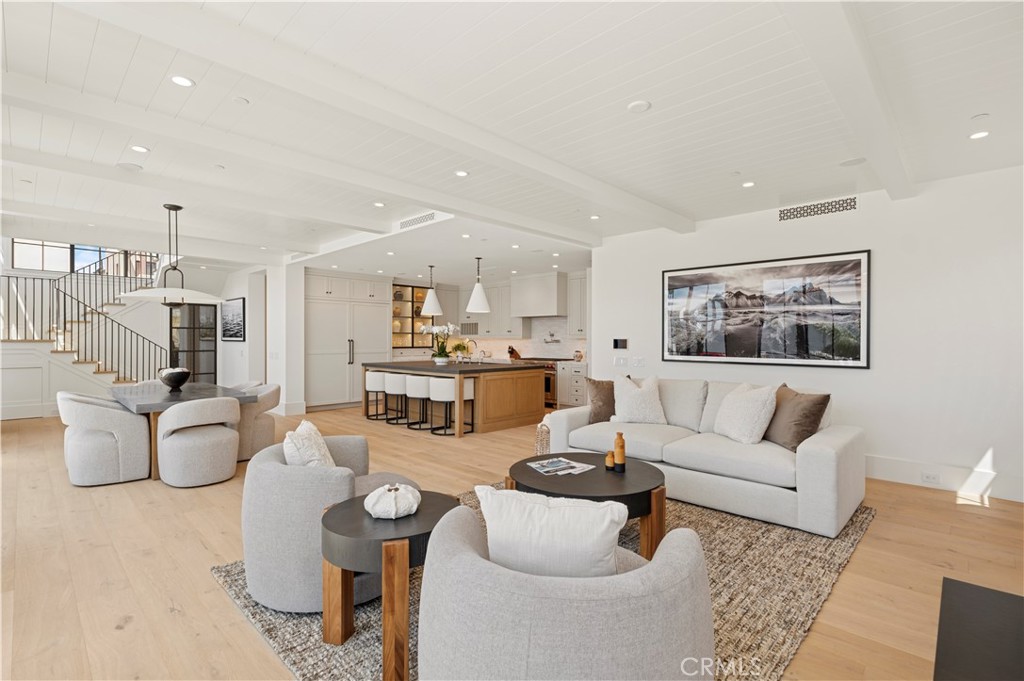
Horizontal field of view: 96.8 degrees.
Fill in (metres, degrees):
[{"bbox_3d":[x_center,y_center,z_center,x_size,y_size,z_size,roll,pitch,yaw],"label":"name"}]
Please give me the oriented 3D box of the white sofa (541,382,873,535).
[{"bbox_3d":[1.658,0.878,4.308,2.500,0.930,1.060,0,0,44],"label":"white sofa"}]

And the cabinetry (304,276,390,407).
[{"bbox_3d":[-3.378,0.032,9.137,0.650,2.560,1.760,0,0,44],"label":"cabinetry"}]

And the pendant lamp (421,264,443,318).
[{"bbox_3d":[-1.457,-0.909,8.270,0.400,0.910,0.400,0,0,0],"label":"pendant lamp"}]

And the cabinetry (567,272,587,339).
[{"bbox_3d":[1.435,-0.687,8.982,0.620,1.300,0.340,0,0,44],"label":"cabinetry"}]

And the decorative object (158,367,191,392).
[{"bbox_3d":[-3.793,0.449,5.143,0.360,0.260,0.360,0,0,44],"label":"decorative object"}]

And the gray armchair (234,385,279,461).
[{"bbox_3d":[-3.051,0.935,5.337,0.630,0.800,0.650,0,0,44],"label":"gray armchair"}]

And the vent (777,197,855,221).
[{"bbox_3d":[3.178,-1.371,4.758,0.680,0.130,0.025,0,0,44],"label":"vent"}]

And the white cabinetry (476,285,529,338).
[{"bbox_3d":[-0.166,-0.649,10.434,1.410,1.210,0.340,0,0,44],"label":"white cabinetry"}]

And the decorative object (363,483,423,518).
[{"bbox_3d":[-0.525,0.690,2.000,0.250,0.125,0.250,0,0,0],"label":"decorative object"}]

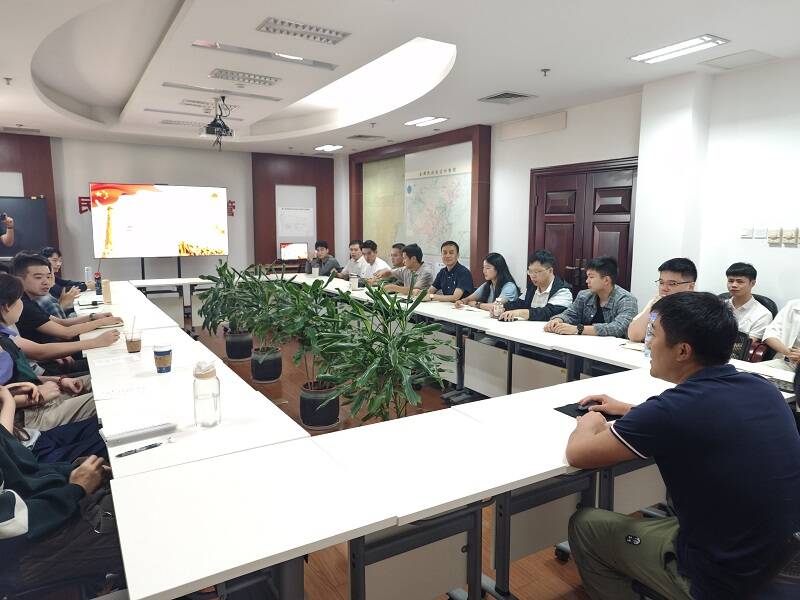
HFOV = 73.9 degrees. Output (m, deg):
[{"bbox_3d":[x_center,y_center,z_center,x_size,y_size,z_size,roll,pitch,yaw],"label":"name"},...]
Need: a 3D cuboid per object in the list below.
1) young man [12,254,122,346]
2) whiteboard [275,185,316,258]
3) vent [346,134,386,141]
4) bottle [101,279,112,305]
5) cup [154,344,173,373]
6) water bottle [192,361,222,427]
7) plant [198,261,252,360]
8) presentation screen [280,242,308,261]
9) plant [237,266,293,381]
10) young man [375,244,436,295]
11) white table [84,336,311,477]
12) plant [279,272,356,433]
[{"bbox_3d":[-2.089,0.358,3.401,0.740,1.280,0.560,-6,10,-37],"label":"young man"},{"bbox_3d":[-1.888,-1.413,9.748,0.780,1.330,0.030,-4,9,-31],"label":"whiteboard"},{"bbox_3d":[-0.490,-2.381,7.819,0.400,0.050,0.390,-4,9,-31],"label":"vent"},{"bbox_3d":[-2.842,-0.081,5.141,0.080,0.230,0.080,-4,9,-31],"label":"bottle"},{"bbox_3d":[-1.180,0.291,2.644,0.092,0.128,0.092,-3,9,-24],"label":"cup"},{"bbox_3d":[-0.709,0.336,1.954,0.097,0.230,0.097,-4,9,-31],"label":"water bottle"},{"bbox_3d":[-1.874,0.113,5.898,0.692,1.081,0.692,-2,8,-17],"label":"plant"},{"bbox_3d":[-1.874,-0.859,9.405,0.505,0.300,0.070,-5,9,-32],"label":"presentation screen"},{"bbox_3d":[-1.301,0.213,5.100,0.567,1.107,0.567,-2,8,-14],"label":"plant"},{"bbox_3d":[0.097,0.032,6.006,0.850,1.270,0.580,0,7,-3],"label":"young man"},{"bbox_3d":[-1.057,0.752,2.491,0.610,0.740,1.840,-4,9,-31],"label":"white table"},{"bbox_3d":[-0.611,0.361,3.954,0.584,1.134,0.584,-1,8,-9],"label":"plant"}]

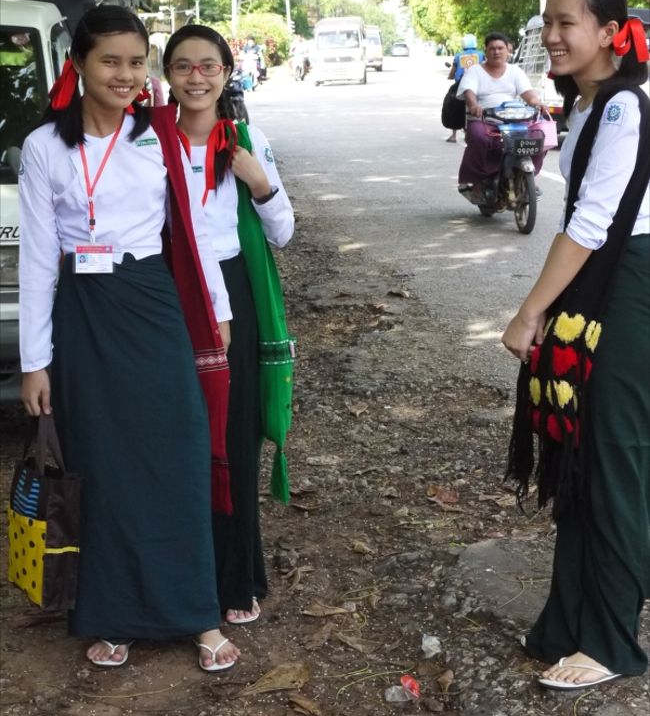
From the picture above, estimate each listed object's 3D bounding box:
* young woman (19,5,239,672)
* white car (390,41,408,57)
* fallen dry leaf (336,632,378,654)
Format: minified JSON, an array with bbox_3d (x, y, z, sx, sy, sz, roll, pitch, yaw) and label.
[{"bbox_3d":[-0.472,-0.048,3.734,0.500,1.561,0.330,-1,11,-3],"label":"young woman"},{"bbox_3d":[6.959,-28.342,143.000,1.690,1.450,4.200,1,12,3],"label":"white car"},{"bbox_3d":[0.081,0.731,3.984,0.060,0.022,0.125,-10,15,-39],"label":"fallen dry leaf"}]

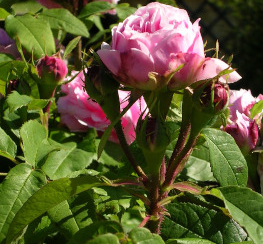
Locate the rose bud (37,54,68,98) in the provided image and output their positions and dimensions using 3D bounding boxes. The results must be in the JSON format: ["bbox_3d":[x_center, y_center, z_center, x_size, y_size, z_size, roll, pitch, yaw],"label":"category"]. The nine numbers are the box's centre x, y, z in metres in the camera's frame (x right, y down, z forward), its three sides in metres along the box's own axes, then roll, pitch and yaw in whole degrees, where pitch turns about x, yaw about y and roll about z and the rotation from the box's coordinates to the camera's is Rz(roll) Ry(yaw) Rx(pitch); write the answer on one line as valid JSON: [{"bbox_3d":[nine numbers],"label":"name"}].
[{"bbox_3d":[-0.054,-0.030,0.460,0.021,0.030,0.021,3,12,0],"label":"rose bud"}]

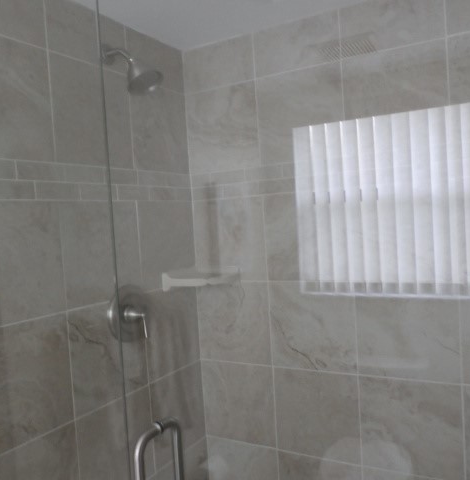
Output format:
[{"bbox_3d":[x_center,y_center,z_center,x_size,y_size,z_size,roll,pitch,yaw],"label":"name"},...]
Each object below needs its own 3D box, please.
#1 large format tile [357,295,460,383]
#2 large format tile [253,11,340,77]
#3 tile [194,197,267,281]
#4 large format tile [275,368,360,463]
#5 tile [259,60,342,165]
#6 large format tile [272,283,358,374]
[{"bbox_3d":[0.541,0.289,1.467,0.308,0.308,0.010,-2,2,28],"label":"large format tile"},{"bbox_3d":[0.210,-0.660,1.575,0.304,0.161,0.010,-2,2,28],"label":"large format tile"},{"bbox_3d":[-0.021,0.001,1.743,0.304,0.307,0.010,-2,2,28],"label":"tile"},{"bbox_3d":[0.287,0.608,1.623,0.304,0.305,0.010,-2,2,28],"label":"large format tile"},{"bbox_3d":[0.225,-0.423,1.584,0.304,0.308,0.010,-2,2,28],"label":"tile"},{"bbox_3d":[0.268,0.300,1.611,0.304,0.308,0.010,-2,2,28],"label":"large format tile"}]

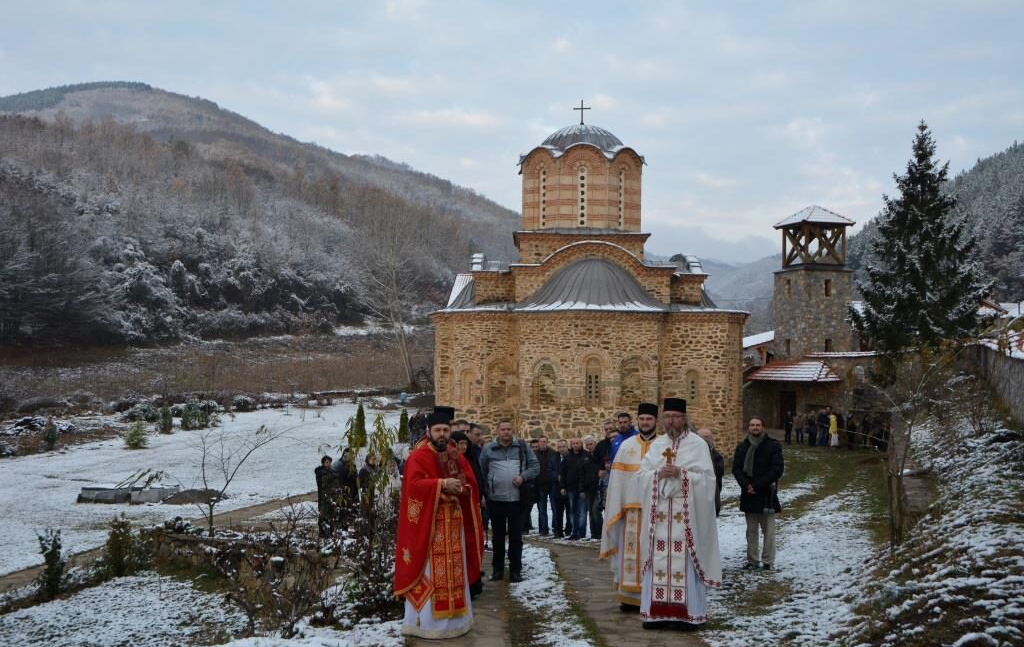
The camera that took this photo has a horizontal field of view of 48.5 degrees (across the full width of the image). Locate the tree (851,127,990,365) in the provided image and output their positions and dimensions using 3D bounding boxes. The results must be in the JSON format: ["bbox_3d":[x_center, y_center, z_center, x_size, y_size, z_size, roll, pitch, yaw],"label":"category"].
[{"bbox_3d":[23.000,-3.500,64.000,7.900,15.600,7.900,1,0,0],"label":"tree"}]

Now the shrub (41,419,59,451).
[{"bbox_3d":[-21.113,5.073,52.000,0.820,1.460,0.820,1,0,0],"label":"shrub"}]

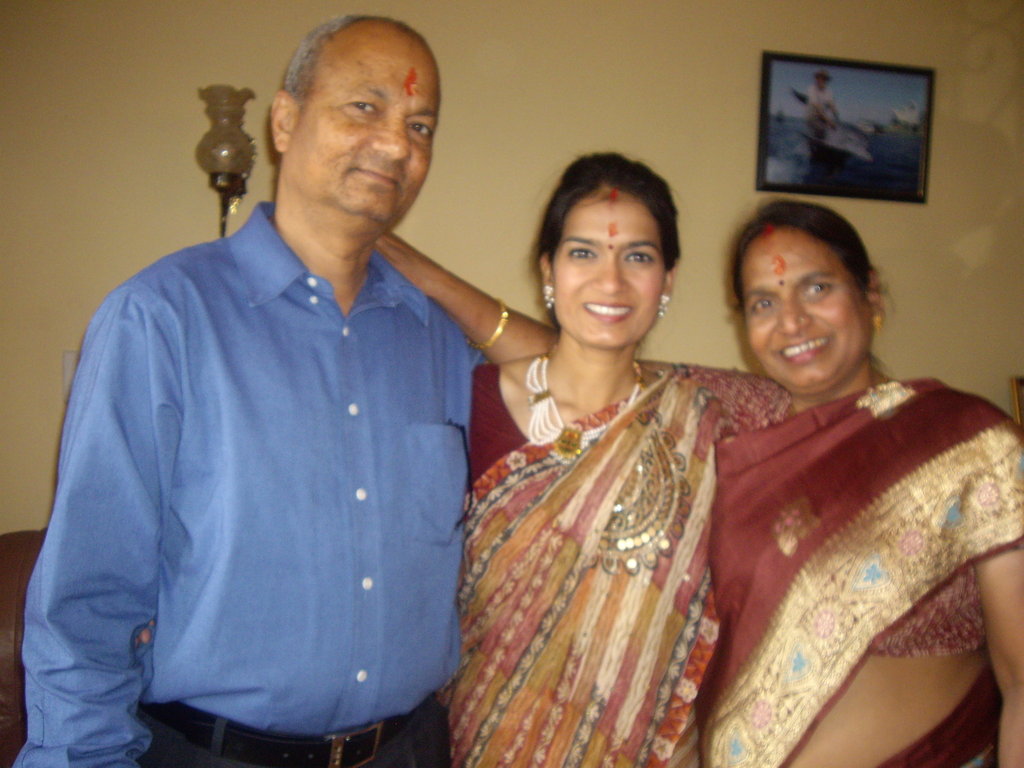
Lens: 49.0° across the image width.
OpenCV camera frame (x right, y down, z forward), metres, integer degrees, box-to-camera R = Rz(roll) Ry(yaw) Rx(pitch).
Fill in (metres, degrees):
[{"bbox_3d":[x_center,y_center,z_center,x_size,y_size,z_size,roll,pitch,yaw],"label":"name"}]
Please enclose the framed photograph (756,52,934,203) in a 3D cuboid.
[{"bbox_3d":[0.693,-0.529,2.330,0.386,0.284,0.020,2,3,-10],"label":"framed photograph"}]

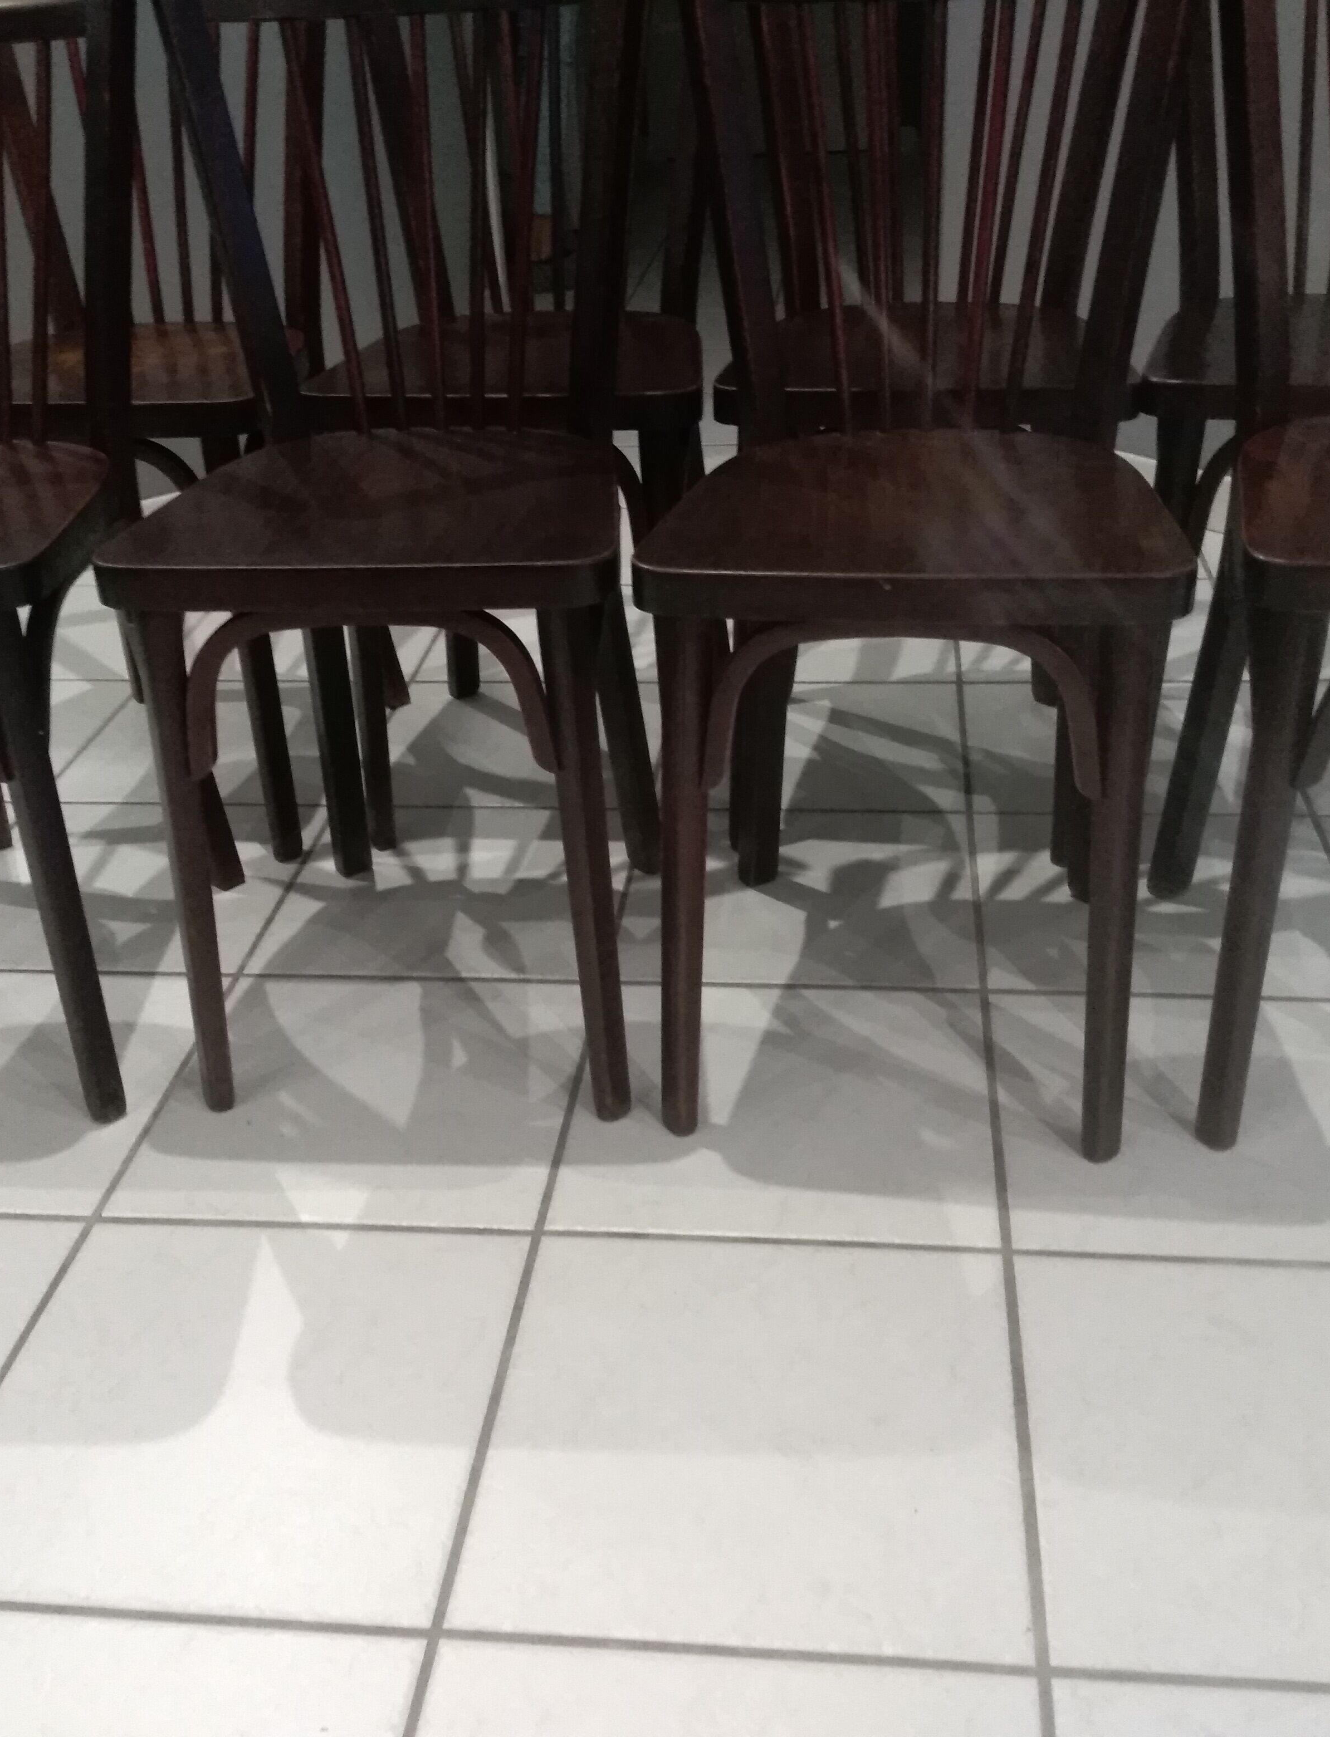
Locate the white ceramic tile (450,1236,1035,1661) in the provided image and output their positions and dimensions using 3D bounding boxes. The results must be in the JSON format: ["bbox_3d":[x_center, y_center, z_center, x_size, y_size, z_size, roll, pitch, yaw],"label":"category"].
[{"bbox_3d":[0.057,0.359,1.115,0.336,0.010,0.327,1,30,7],"label":"white ceramic tile"}]

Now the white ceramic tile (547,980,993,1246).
[{"bbox_3d":[0.093,0.193,1.399,0.336,0.010,0.327,1,30,7],"label":"white ceramic tile"}]

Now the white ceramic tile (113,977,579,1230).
[{"bbox_3d":[-0.244,0.189,1.440,0.336,0.010,0.327,1,30,7],"label":"white ceramic tile"}]

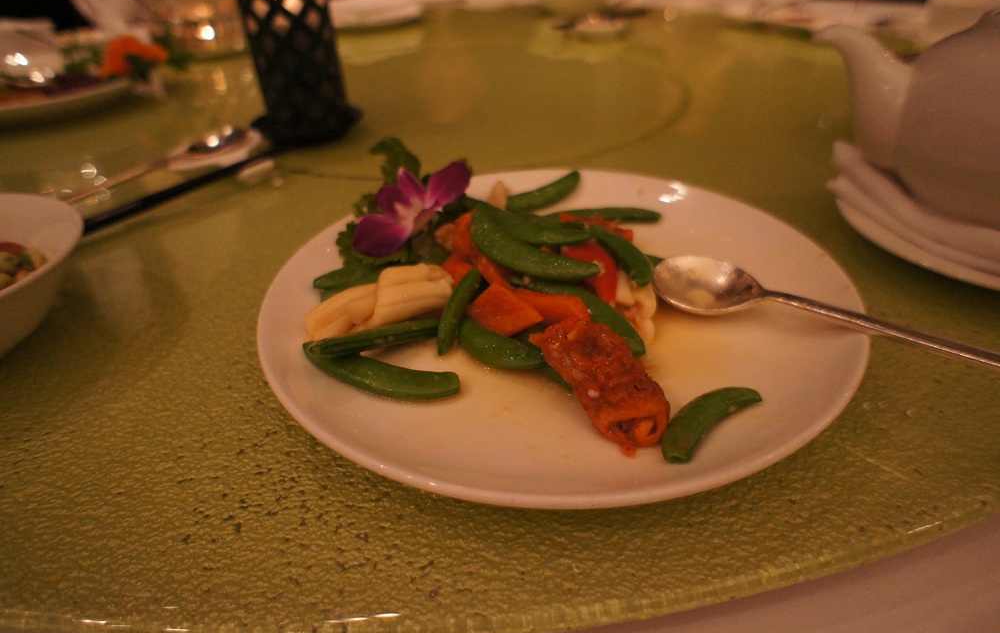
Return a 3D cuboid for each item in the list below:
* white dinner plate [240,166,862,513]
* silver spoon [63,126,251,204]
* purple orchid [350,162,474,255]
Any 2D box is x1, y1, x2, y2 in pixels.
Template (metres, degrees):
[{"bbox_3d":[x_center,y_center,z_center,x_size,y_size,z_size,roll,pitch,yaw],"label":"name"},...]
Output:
[{"bbox_3d":[0.026,-0.007,0.323,0.270,0.028,0.270,-2,35,1],"label":"white dinner plate"},{"bbox_3d":[-0.263,-0.104,0.486,0.042,0.025,0.180,27,45,36],"label":"silver spoon"},{"bbox_3d":[-0.046,-0.056,0.350,0.052,0.042,0.055,5,35,11],"label":"purple orchid"}]

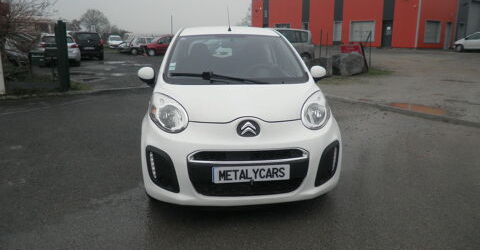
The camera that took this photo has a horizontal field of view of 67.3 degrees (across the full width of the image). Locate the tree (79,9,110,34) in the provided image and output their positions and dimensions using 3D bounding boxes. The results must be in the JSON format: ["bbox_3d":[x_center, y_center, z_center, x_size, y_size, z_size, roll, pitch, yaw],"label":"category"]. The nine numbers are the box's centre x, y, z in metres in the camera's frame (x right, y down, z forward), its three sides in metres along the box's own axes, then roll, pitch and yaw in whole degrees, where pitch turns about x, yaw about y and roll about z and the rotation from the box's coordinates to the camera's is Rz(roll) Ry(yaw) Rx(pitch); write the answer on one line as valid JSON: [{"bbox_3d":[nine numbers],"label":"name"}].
[{"bbox_3d":[-40.495,-28.267,101.204,8.200,9.000,8.200,-5,15,-20],"label":"tree"}]

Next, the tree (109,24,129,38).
[{"bbox_3d":[-34.265,-26.308,101.682,5.600,5.000,5.400,-4,15,-18],"label":"tree"}]

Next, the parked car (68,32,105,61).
[{"bbox_3d":[-9.095,-4.788,21.601,1.780,1.610,4.250,-5,15,-20],"label":"parked car"}]

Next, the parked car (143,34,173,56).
[{"bbox_3d":[-5.084,-5.735,25.728,4.000,1.500,1.700,-6,15,-25],"label":"parked car"}]

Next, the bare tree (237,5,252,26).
[{"bbox_3d":[2.380,-23.612,81.724,7.500,9.500,7.500,1,14,2],"label":"bare tree"}]

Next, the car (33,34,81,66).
[{"bbox_3d":[-8.863,-3.747,17.645,1.790,1.480,4.350,-6,15,-24],"label":"car"}]

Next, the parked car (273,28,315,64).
[{"bbox_3d":[1.259,-3.052,14.644,4.270,1.620,1.800,-11,18,-38],"label":"parked car"}]

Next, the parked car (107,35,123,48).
[{"bbox_3d":[-14.796,-9.952,42.653,1.680,1.550,4.000,-5,15,-19],"label":"parked car"}]

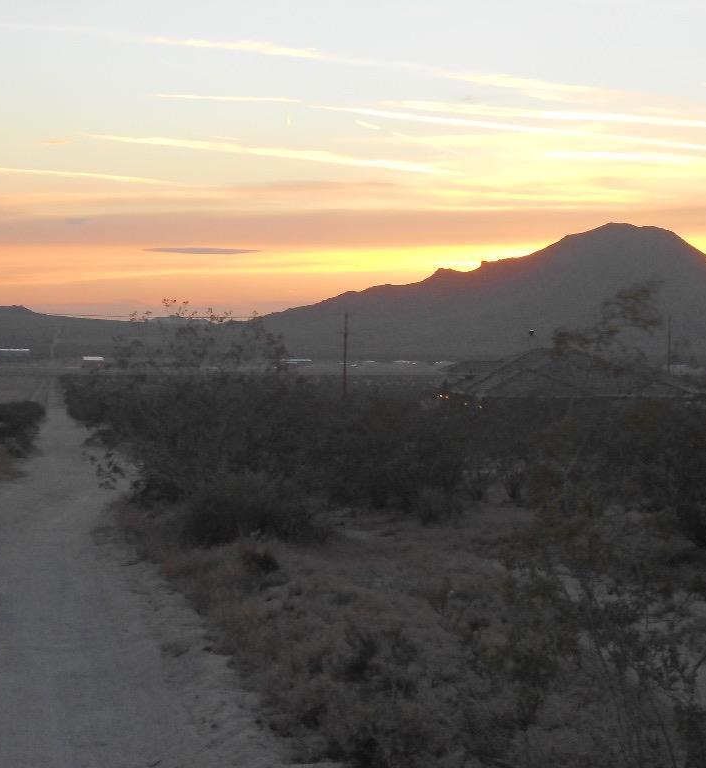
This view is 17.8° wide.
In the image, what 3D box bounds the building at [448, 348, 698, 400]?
[{"bbox_3d":[14.460,0.409,151.441,14.500,5.600,12.500,0,1,-8],"label":"building"}]

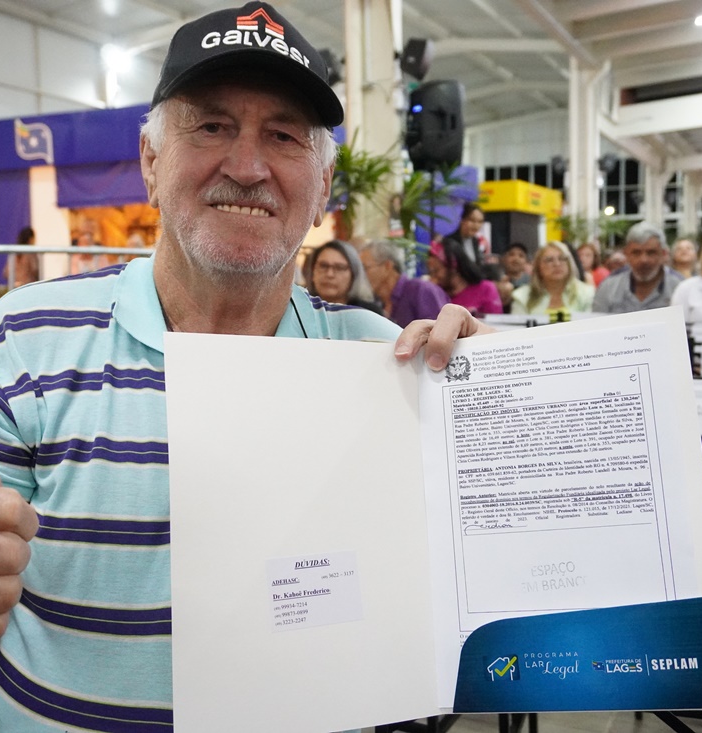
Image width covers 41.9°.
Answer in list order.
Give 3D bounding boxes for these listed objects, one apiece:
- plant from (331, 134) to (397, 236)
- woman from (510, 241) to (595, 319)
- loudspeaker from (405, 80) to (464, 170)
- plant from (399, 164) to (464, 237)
[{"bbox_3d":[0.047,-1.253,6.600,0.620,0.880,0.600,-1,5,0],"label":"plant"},{"bbox_3d":[1.095,-0.018,4.880,0.480,1.300,0.720,0,5,7],"label":"woman"},{"bbox_3d":[0.601,-1.743,6.600,0.340,0.640,0.380,-3,6,-23],"label":"loudspeaker"},{"bbox_3d":[0.550,-1.099,6.500,0.550,0.680,0.520,-1,5,0],"label":"plant"}]

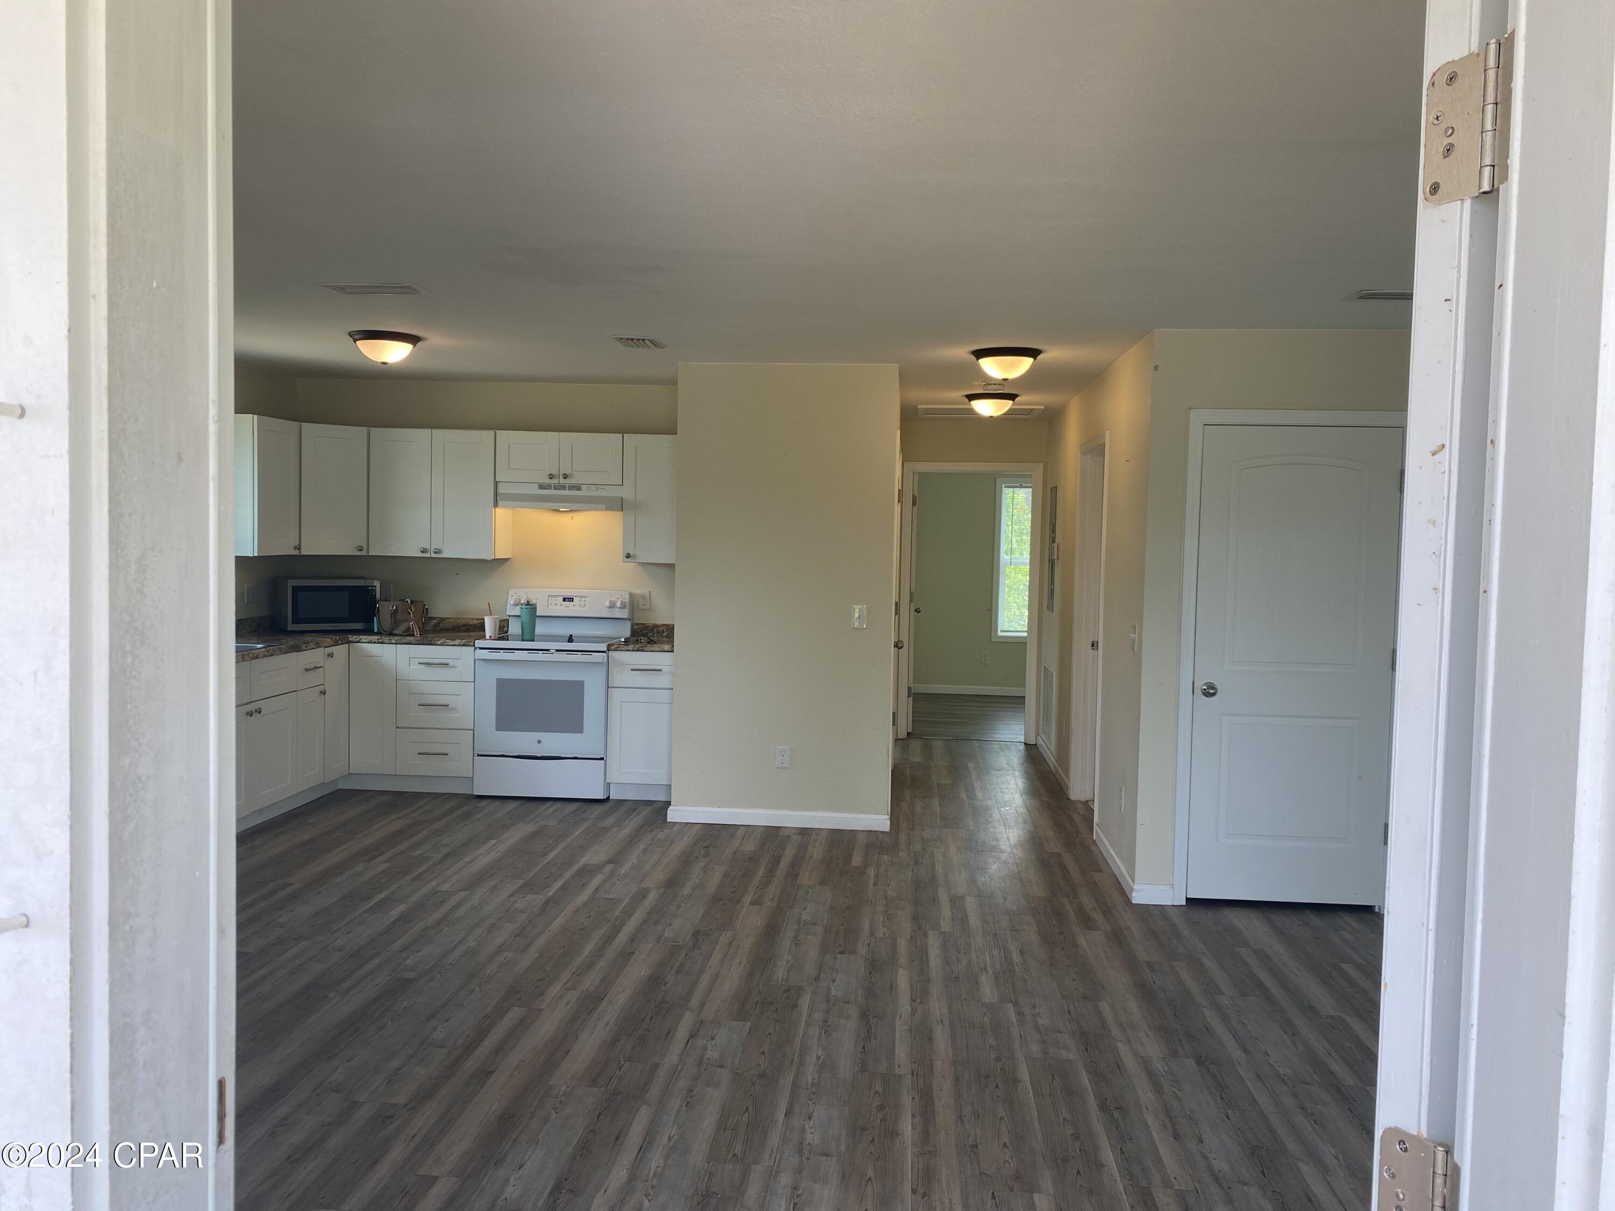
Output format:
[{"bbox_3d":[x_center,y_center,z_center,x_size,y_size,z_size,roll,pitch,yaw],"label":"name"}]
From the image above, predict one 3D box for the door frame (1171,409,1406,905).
[{"bbox_3d":[2.064,0.242,5.180,0.935,2.122,0.110,1,3,5],"label":"door frame"}]

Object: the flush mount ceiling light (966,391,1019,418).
[{"bbox_3d":[1.146,-1.242,7.527,0.328,0.142,0.328,1,3,5],"label":"flush mount ceiling light"}]

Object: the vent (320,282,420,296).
[{"bbox_3d":[-1.615,-1.183,4.565,0.352,0.018,0.195,1,3,5],"label":"vent"}]

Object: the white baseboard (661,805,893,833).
[{"bbox_3d":[-0.157,1.142,6.505,1.200,0.085,0.020,1,3,5],"label":"white baseboard"}]

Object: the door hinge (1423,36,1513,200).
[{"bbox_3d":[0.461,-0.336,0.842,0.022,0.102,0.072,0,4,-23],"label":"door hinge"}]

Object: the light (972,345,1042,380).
[{"bbox_3d":[0.947,-1.141,5.764,0.328,0.142,0.328,1,3,5],"label":"light"}]

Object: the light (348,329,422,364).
[{"bbox_3d":[-1.965,-1.189,5.653,0.328,0.142,0.328,1,3,5],"label":"light"}]

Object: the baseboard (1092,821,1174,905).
[{"bbox_3d":[1.541,1.217,5.775,0.175,0.085,1.093,1,3,5],"label":"baseboard"}]

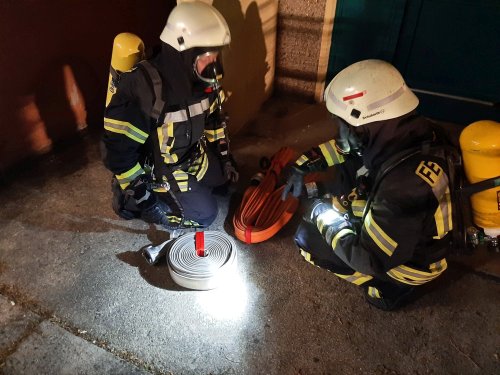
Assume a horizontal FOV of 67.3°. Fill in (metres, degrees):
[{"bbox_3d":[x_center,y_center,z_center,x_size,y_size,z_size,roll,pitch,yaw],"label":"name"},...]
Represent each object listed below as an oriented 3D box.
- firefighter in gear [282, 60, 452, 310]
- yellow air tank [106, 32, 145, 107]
[{"bbox_3d":[0.445,-0.005,1.602,0.790,1.070,0.580,20,40,26],"label":"firefighter in gear"},{"bbox_3d":[-0.660,-0.551,1.959,0.160,0.520,0.160,36,44,10],"label":"yellow air tank"}]

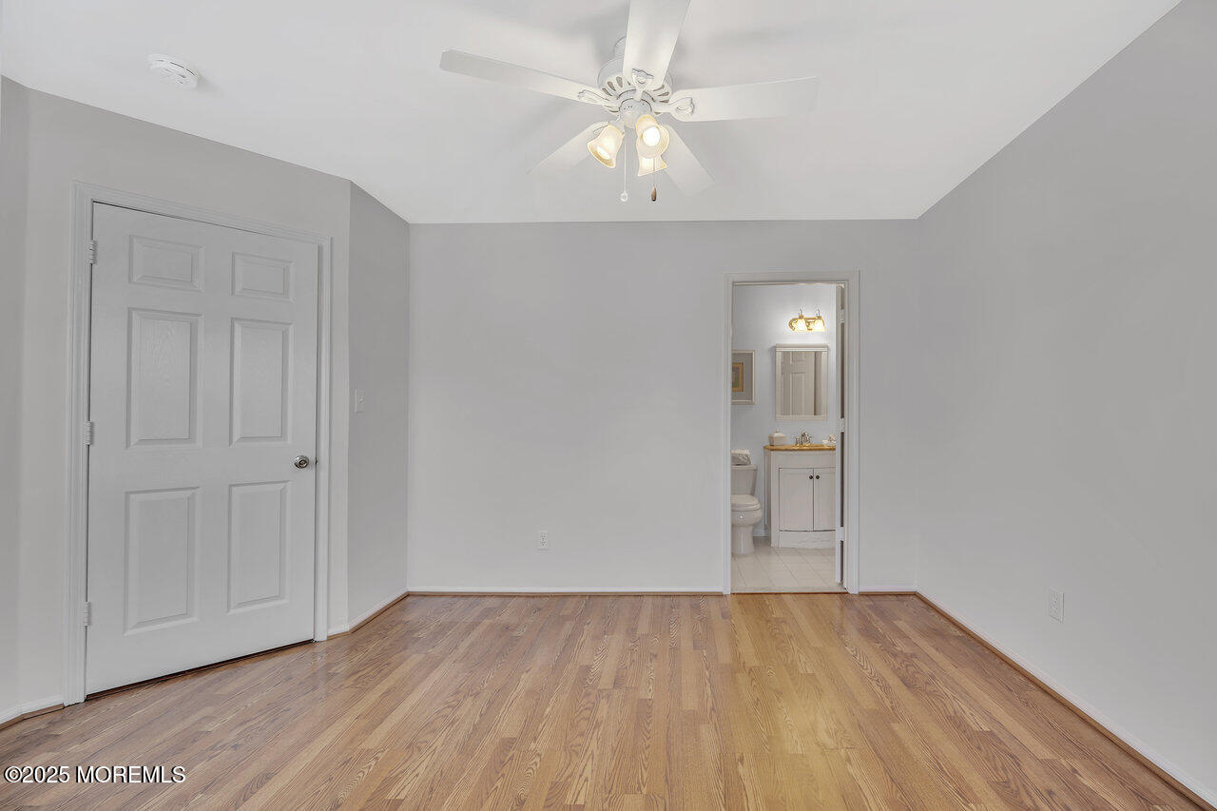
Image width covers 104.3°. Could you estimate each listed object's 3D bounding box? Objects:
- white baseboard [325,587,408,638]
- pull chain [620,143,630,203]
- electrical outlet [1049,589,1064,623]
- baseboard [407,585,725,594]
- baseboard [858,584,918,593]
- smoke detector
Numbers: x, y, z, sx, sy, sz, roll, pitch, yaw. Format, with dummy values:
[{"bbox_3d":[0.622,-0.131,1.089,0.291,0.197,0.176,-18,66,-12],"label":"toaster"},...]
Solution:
[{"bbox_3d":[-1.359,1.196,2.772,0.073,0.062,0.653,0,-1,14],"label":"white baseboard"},{"bbox_3d":[0.059,-0.831,1.663,0.022,0.225,0.022,0,-1,0],"label":"pull chain"},{"bbox_3d":[1.846,0.825,1.955,0.008,0.115,0.070,0,-1,8],"label":"electrical outlet"},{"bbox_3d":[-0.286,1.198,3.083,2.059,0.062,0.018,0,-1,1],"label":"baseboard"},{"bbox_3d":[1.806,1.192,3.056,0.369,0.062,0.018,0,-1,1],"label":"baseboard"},{"bbox_3d":[-1.583,-1.211,1.722,0.138,0.040,0.138,0,-1,0],"label":"smoke detector"}]

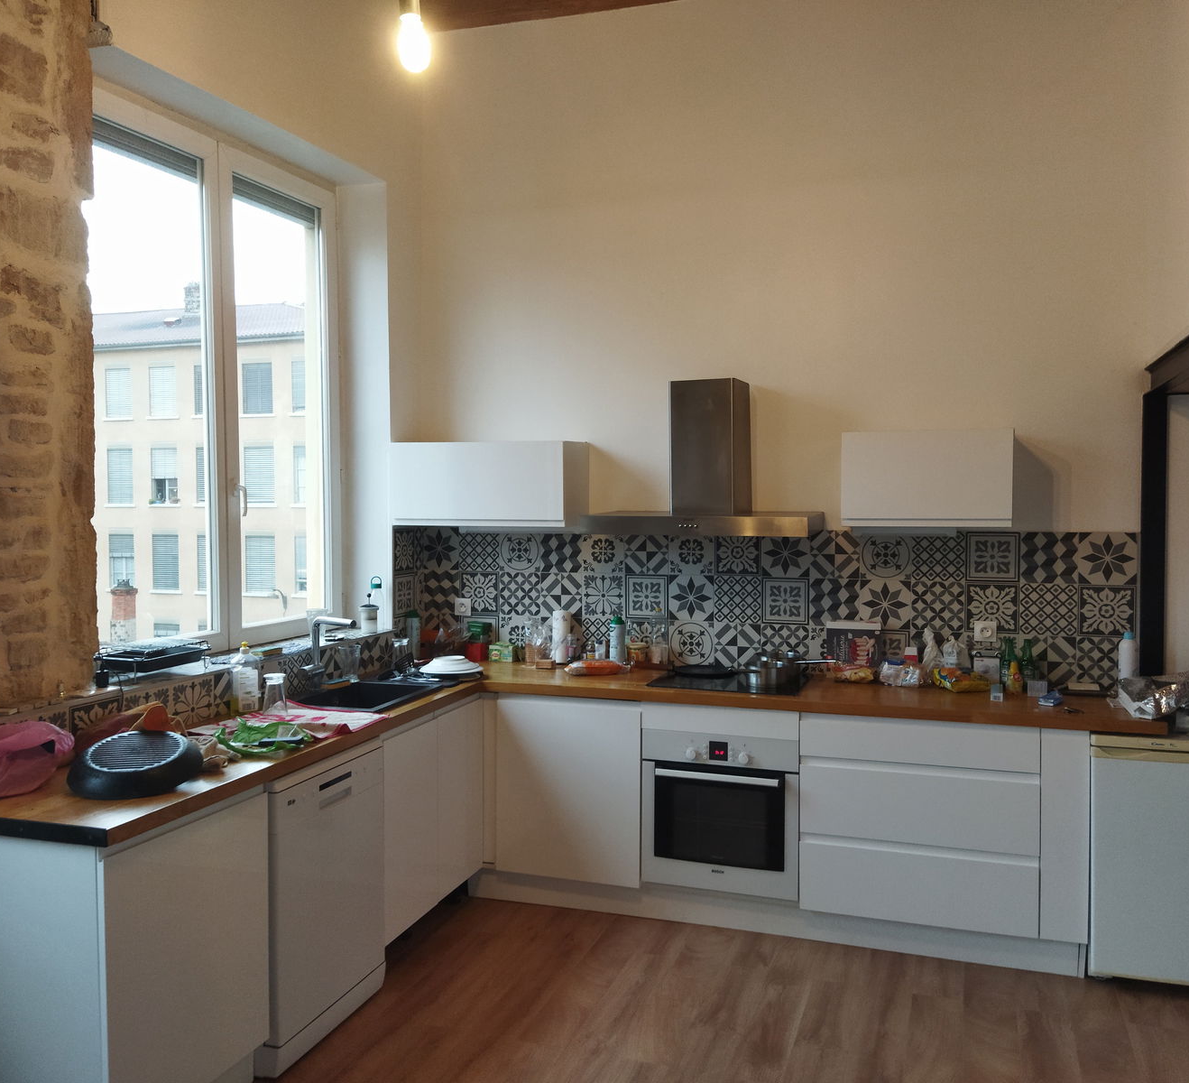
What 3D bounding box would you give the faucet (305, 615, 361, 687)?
[{"bbox_3d":[-0.984,0.426,4.178,0.230,0.278,0.110,1,3,27],"label":"faucet"}]

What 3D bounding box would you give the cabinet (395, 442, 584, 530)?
[{"bbox_3d":[-0.443,-0.249,4.885,0.800,0.360,0.335,1,4,21],"label":"cabinet"}]

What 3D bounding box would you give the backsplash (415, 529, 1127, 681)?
[{"bbox_3d":[0.616,0.240,4.686,2.980,0.600,0.040,1,3,19],"label":"backsplash"}]

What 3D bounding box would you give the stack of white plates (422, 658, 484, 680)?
[{"bbox_3d":[-0.569,0.506,4.558,0.260,0.065,0.260,1,3,19],"label":"stack of white plates"}]

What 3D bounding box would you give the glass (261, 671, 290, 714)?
[{"bbox_3d":[-1.097,0.525,3.880,0.086,0.135,0.086,1,4,21],"label":"glass"}]

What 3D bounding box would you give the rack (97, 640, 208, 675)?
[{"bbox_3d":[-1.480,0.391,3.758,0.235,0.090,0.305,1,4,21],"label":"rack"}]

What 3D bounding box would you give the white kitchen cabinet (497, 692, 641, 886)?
[{"bbox_3d":[-0.014,0.945,4.632,0.605,0.715,0.570,1,3,19],"label":"white kitchen cabinet"}]

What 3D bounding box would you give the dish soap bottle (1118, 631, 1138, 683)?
[{"bbox_3d":[1.966,0.451,4.139,0.072,0.225,0.072,1,3,19],"label":"dish soap bottle"}]

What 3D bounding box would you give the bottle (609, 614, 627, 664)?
[{"bbox_3d":[0.106,0.420,4.836,0.070,0.207,0.070,1,4,21],"label":"bottle"}]

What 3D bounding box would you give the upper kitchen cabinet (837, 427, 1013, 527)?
[{"bbox_3d":[1.260,-0.238,4.246,0.600,0.353,0.335,1,4,21],"label":"upper kitchen cabinet"}]

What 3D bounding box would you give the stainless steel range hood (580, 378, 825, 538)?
[{"bbox_3d":[0.434,-0.332,4.477,0.895,0.605,0.450,1,3,19],"label":"stainless steel range hood"}]

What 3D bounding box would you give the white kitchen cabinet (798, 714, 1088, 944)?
[{"bbox_3d":[1.286,0.953,4.149,0.952,0.720,0.580,1,4,21],"label":"white kitchen cabinet"}]

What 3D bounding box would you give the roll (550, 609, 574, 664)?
[{"bbox_3d":[-0.134,0.414,4.864,0.084,0.222,0.084,1,4,21],"label":"roll"}]

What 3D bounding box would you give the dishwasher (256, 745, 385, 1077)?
[{"bbox_3d":[-1.079,1.084,3.576,0.597,0.850,0.597,1,4,21],"label":"dishwasher"}]

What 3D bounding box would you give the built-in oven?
[{"bbox_3d":[0.547,0.991,4.413,0.597,0.592,0.550,1,3,19],"label":"built-in oven"}]

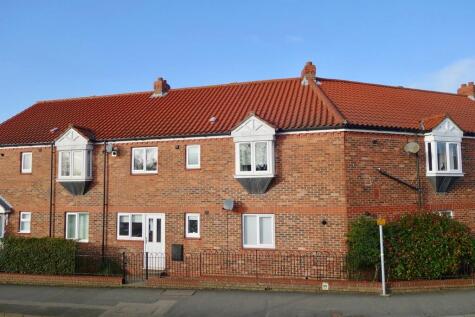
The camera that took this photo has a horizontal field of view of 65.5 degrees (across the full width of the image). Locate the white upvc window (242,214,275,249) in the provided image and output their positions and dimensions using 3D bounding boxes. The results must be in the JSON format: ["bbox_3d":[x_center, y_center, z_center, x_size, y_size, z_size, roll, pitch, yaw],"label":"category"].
[{"bbox_3d":[0.764,2.542,12.864,1.163,1.186,0.100,-2,-5,16],"label":"white upvc window"}]

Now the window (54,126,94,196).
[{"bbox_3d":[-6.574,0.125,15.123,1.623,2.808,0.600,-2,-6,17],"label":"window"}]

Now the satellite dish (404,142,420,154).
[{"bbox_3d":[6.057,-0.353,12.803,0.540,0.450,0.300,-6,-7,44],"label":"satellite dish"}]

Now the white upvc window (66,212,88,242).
[{"bbox_3d":[-6.415,2.780,14.901,1.130,1.190,0.100,-2,-5,16],"label":"white upvc window"}]

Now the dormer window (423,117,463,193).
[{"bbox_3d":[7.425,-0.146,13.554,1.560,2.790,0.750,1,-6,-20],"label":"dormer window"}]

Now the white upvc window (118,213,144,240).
[{"bbox_3d":[-4.092,2.625,14.248,1.181,1.037,0.100,-2,-5,16],"label":"white upvc window"}]

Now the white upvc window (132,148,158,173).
[{"bbox_3d":[-3.550,0.084,14.319,1.143,1.033,0.100,-2,-5,16],"label":"white upvc window"}]

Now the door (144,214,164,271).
[{"bbox_3d":[-3.129,3.136,14.000,0.891,2.085,0.100,-2,-6,17],"label":"door"}]

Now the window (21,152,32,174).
[{"bbox_3d":[-9.181,0.217,16.133,0.602,0.931,0.100,-2,-6,17],"label":"window"}]

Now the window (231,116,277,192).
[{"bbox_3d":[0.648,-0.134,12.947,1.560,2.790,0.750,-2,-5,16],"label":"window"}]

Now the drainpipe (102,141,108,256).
[{"bbox_3d":[-5.223,1.794,14.500,0.080,4.980,0.090,-2,-5,16],"label":"drainpipe"}]

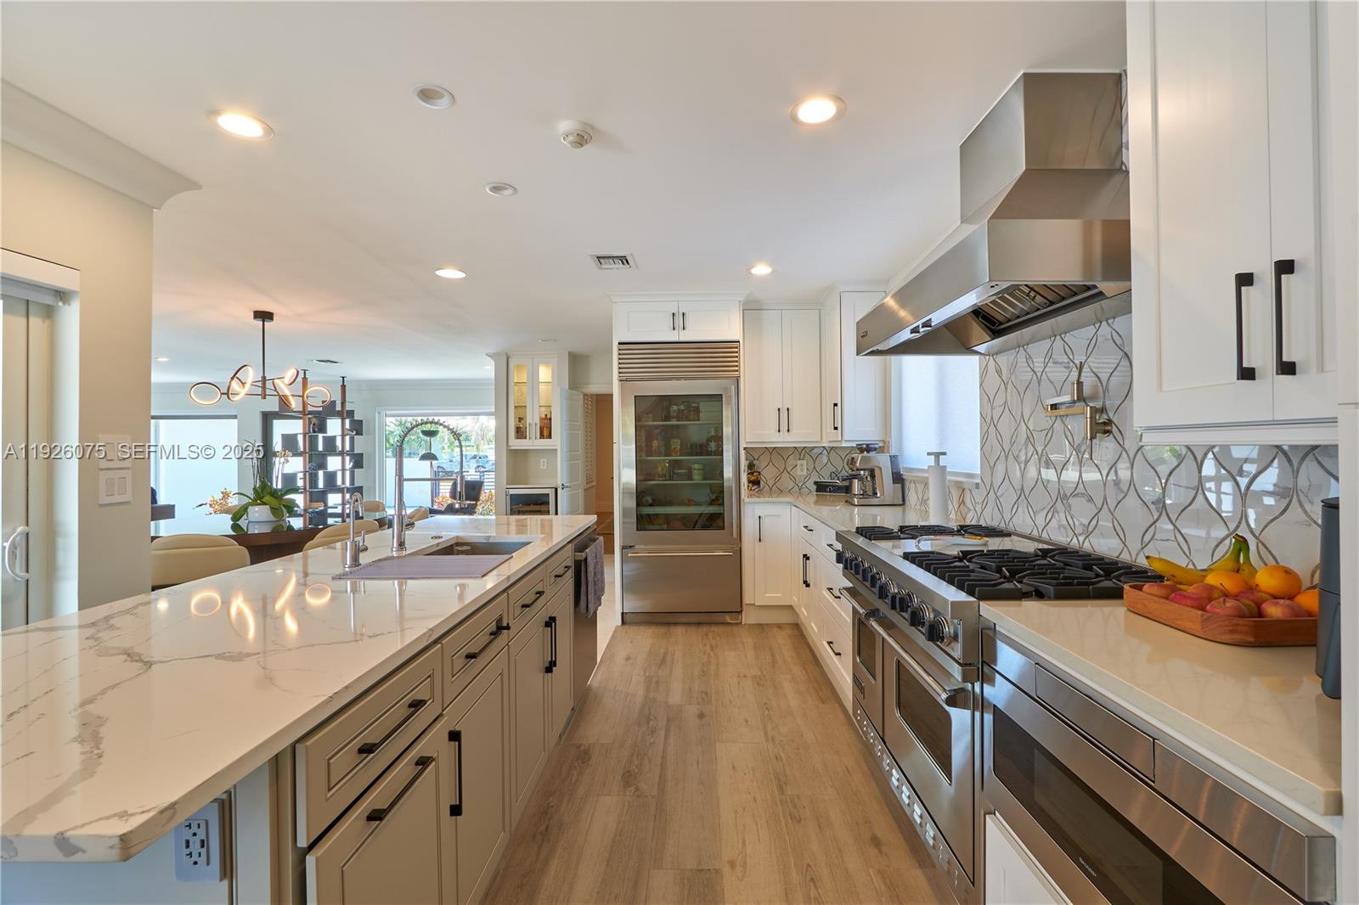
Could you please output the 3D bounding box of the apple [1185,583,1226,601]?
[{"bbox_3d":[1.169,0.319,1.251,0.073,0.067,0.073,-1,0,2],"label":"apple"}]

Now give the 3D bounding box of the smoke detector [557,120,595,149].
[{"bbox_3d":[-0.385,-1.165,2.093,0.134,0.055,0.134,-1,0,2],"label":"smoke detector"}]

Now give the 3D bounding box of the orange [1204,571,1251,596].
[{"bbox_3d":[1.260,0.308,1.298,0.077,0.075,0.077,-1,0,2],"label":"orange"}]

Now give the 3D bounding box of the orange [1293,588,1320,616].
[{"bbox_3d":[1.389,0.336,1.235,0.076,0.072,0.076,-1,0,2],"label":"orange"}]

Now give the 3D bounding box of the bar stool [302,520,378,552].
[{"bbox_3d":[-2.500,0.908,4.297,0.550,0.820,0.550,0,0,34],"label":"bar stool"}]

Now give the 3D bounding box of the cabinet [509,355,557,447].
[{"bbox_3d":[-1.762,-0.616,7.024,0.590,1.090,0.330,-1,0,2],"label":"cabinet"}]

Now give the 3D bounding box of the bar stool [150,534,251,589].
[{"bbox_3d":[-3.092,0.917,3.687,0.570,0.820,0.560,-1,0,-25],"label":"bar stool"}]

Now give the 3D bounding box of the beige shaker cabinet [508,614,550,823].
[{"bbox_3d":[-0.799,0.910,2.035,0.540,0.605,0.452,-1,0,2],"label":"beige shaker cabinet"}]

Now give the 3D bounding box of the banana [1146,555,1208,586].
[{"bbox_3d":[1.227,0.292,1.390,0.170,0.075,0.050,0,0,20],"label":"banana"}]

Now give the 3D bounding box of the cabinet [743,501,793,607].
[{"bbox_3d":[0.672,0.756,4.516,0.355,0.780,0.580,-1,0,2],"label":"cabinet"}]

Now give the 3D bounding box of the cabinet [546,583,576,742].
[{"bbox_3d":[-0.805,0.931,2.545,0.560,0.610,0.490,-1,0,2],"label":"cabinet"}]

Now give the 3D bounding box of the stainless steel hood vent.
[{"bbox_3d":[1.118,-0.832,2.057,0.605,0.757,1.220,-1,0,2],"label":"stainless steel hood vent"}]

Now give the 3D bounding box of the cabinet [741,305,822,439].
[{"bbox_3d":[0.837,-0.620,4.715,0.605,1.060,0.330,-1,0,2],"label":"cabinet"}]

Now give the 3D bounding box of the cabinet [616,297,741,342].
[{"bbox_3d":[-0.010,-1.007,4.535,0.950,0.350,0.580,-1,0,2],"label":"cabinet"}]

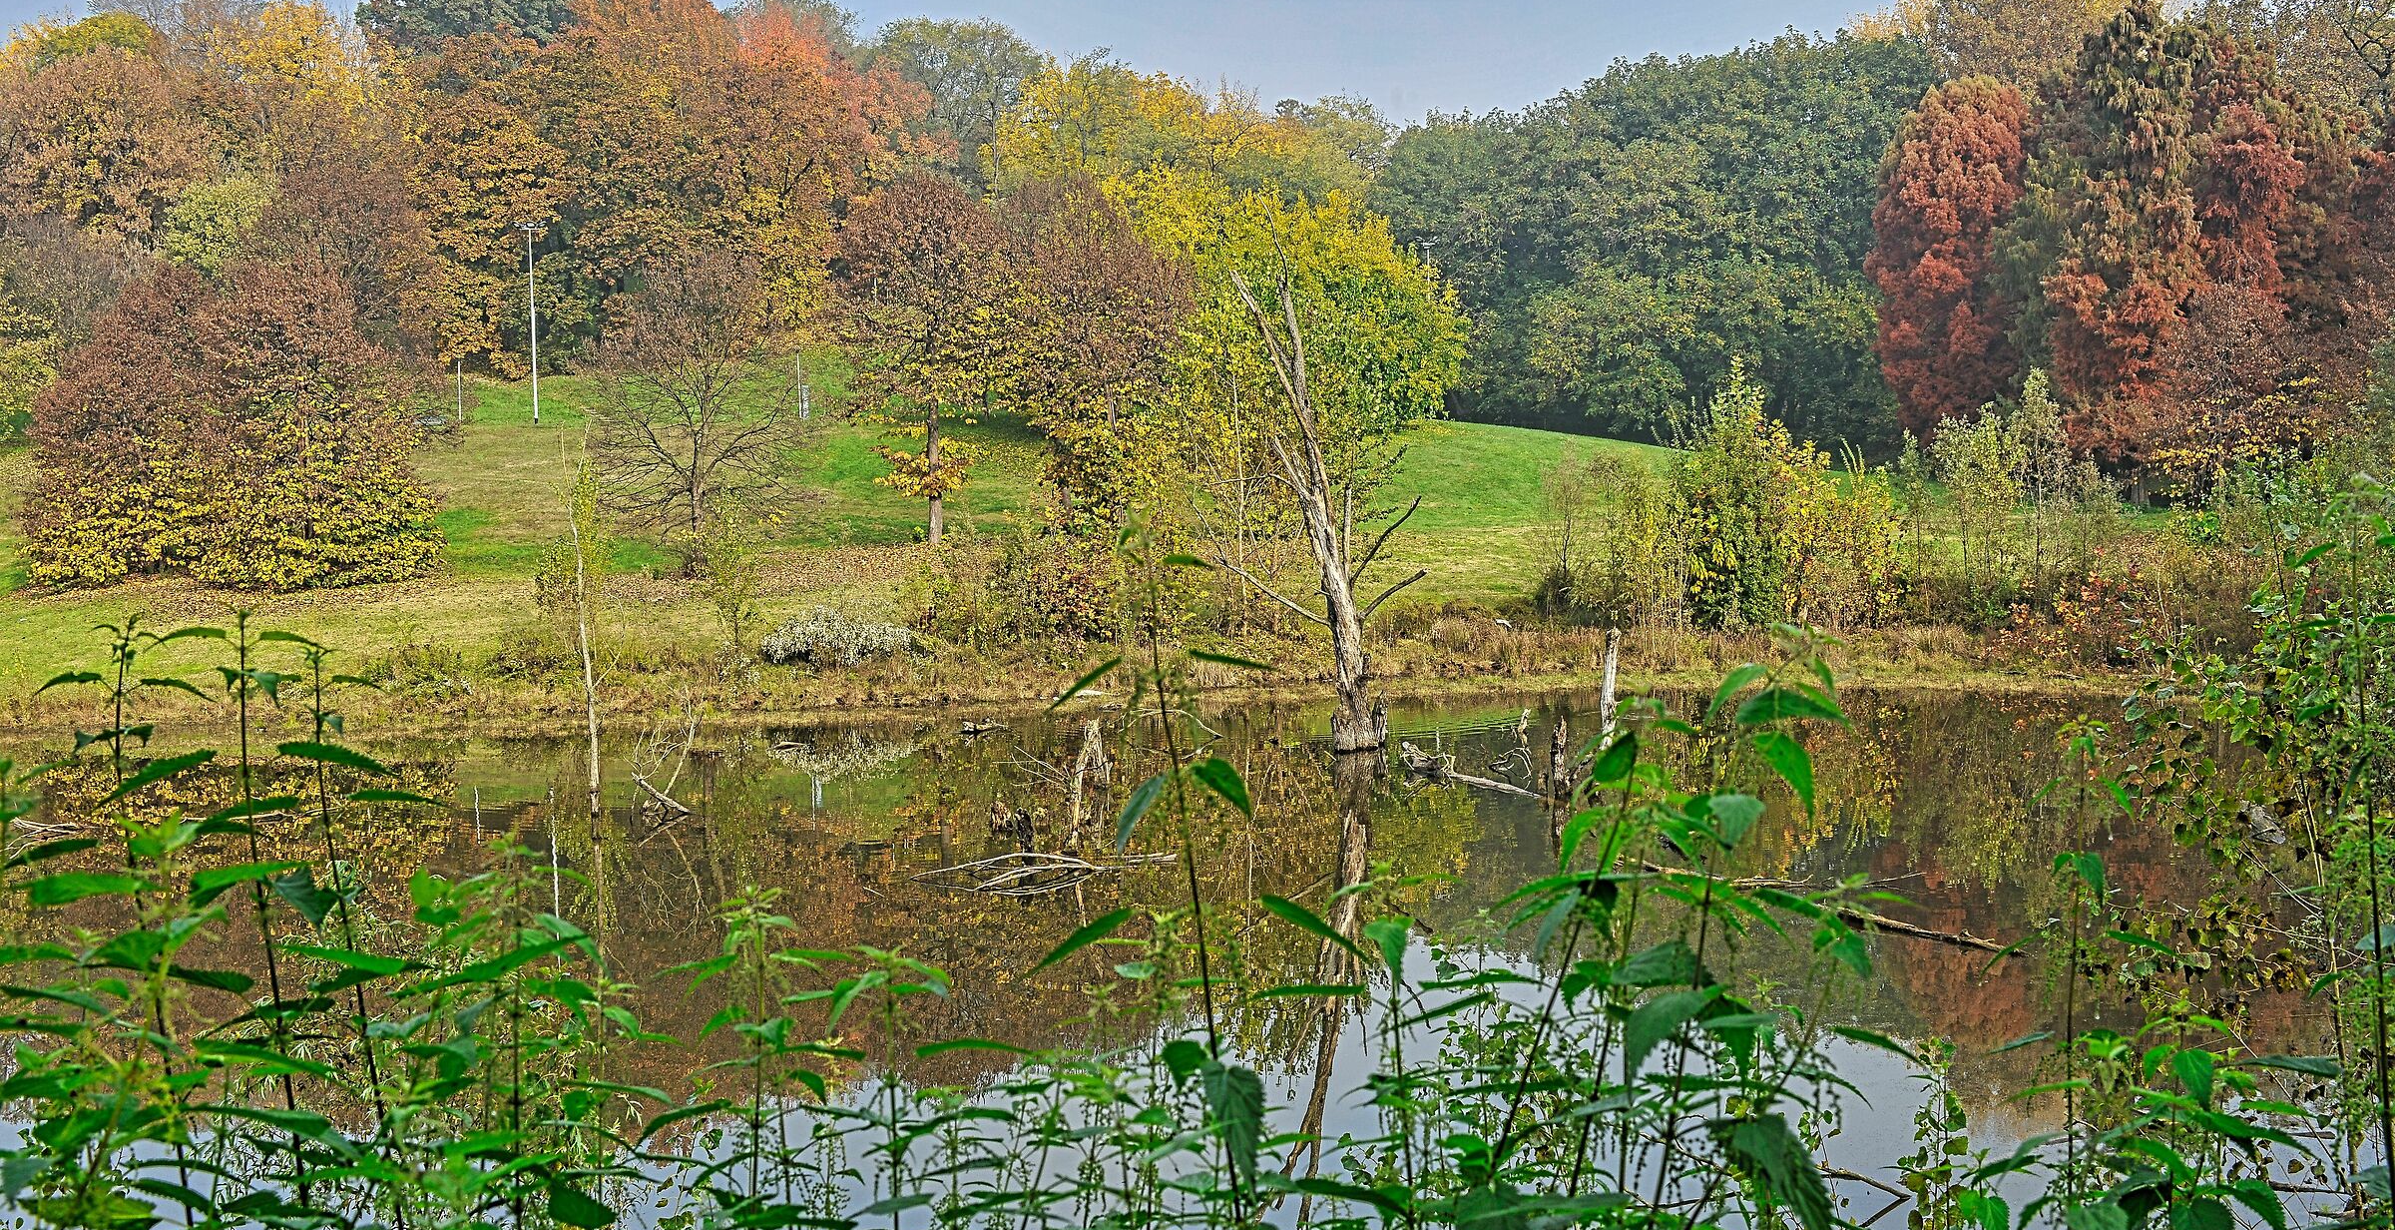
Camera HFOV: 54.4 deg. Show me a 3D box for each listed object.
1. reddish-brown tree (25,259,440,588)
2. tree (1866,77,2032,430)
[{"bbox_3d":[-22.499,-4.438,54.312,9.681,7.654,8.300,-1,3,0],"label":"reddish-brown tree"},{"bbox_3d":[27.163,-12.794,84.179,5.954,13.105,5.954,-1,3,0],"label":"tree"}]

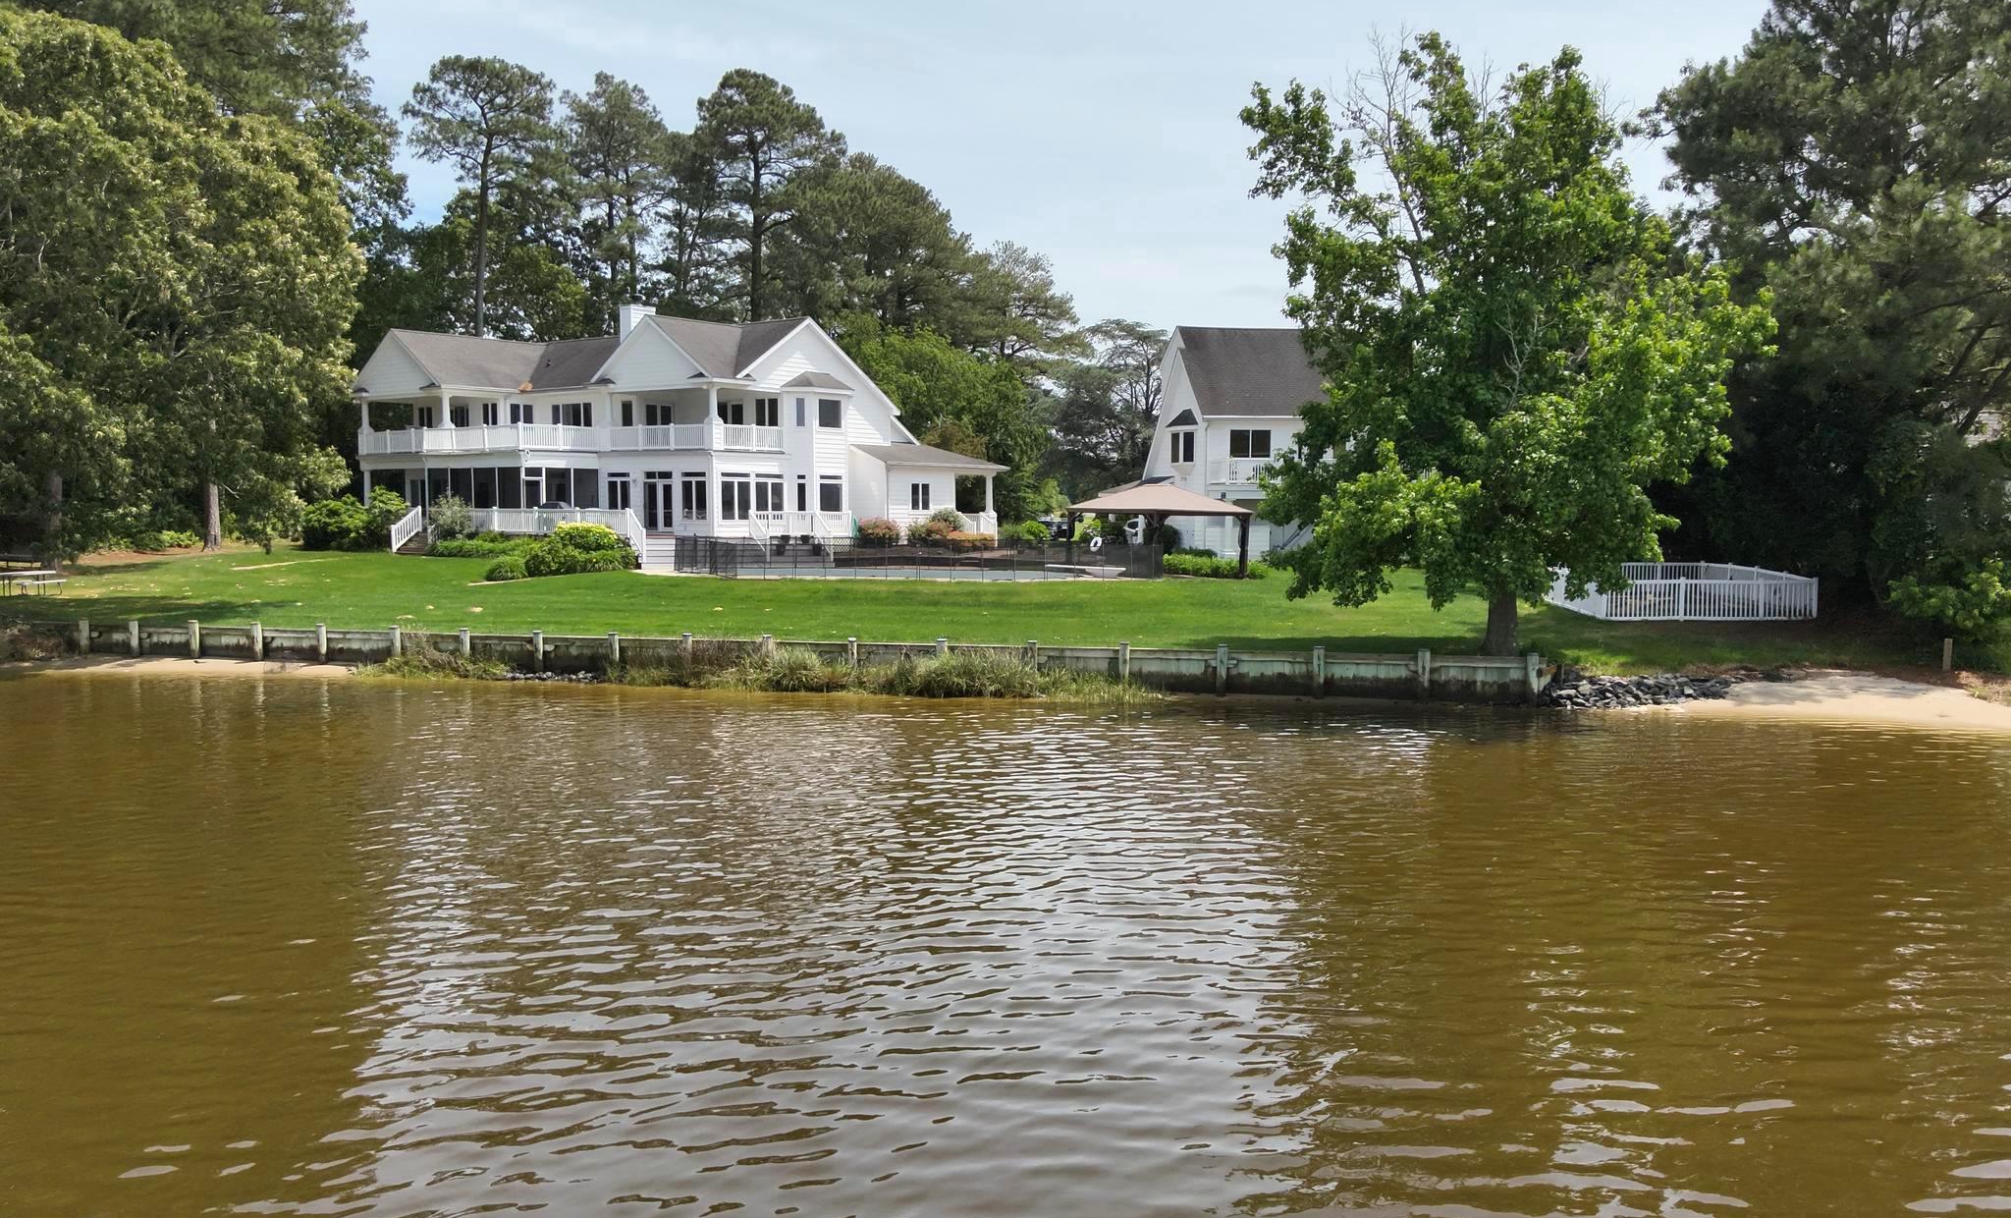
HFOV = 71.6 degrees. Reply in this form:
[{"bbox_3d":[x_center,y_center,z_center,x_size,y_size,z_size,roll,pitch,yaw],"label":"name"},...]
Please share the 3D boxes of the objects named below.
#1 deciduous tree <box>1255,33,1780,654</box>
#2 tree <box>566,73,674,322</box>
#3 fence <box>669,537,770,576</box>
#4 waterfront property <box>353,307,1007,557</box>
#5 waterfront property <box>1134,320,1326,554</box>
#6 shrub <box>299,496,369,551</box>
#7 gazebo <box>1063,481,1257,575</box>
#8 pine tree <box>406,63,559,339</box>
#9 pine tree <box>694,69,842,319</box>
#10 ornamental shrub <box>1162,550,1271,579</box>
[{"bbox_3d":[12.836,-6.671,35.588,12.948,15.589,12.200,2,5,20],"label":"deciduous tree"},{"bbox_3d":[-21.487,-17.015,78.921,6.057,26.007,5.805,-1,5,-15],"label":"tree"},{"bbox_3d":[-9.975,-1.757,48.511,3.900,1.220,0.800,3,5,35],"label":"fence"},{"bbox_3d":[-14.205,-7.741,63.067,19.993,10.400,20.734,3,5,35],"label":"waterfront property"},{"bbox_3d":[13.226,-7.830,65.578,11.000,10.281,12.901,0,4,-6],"label":"waterfront property"},{"bbox_3d":[-28.853,-3.678,59.899,2.800,2.288,2.600,-2,5,-26],"label":"shrub"},{"bbox_3d":[5.431,-2.761,48.933,4.100,3.287,4.700,-4,6,-40],"label":"gazebo"},{"bbox_3d":[-27.810,-16.561,74.945,8.303,25.696,7.957,-2,5,-20],"label":"pine tree"},{"bbox_3d":[-12.821,-16.411,75.957,7.913,25.292,7.583,-1,5,-9],"label":"pine tree"},{"bbox_3d":[7.521,-1.601,49.624,3.900,0.900,1.300,3,5,35],"label":"ornamental shrub"}]

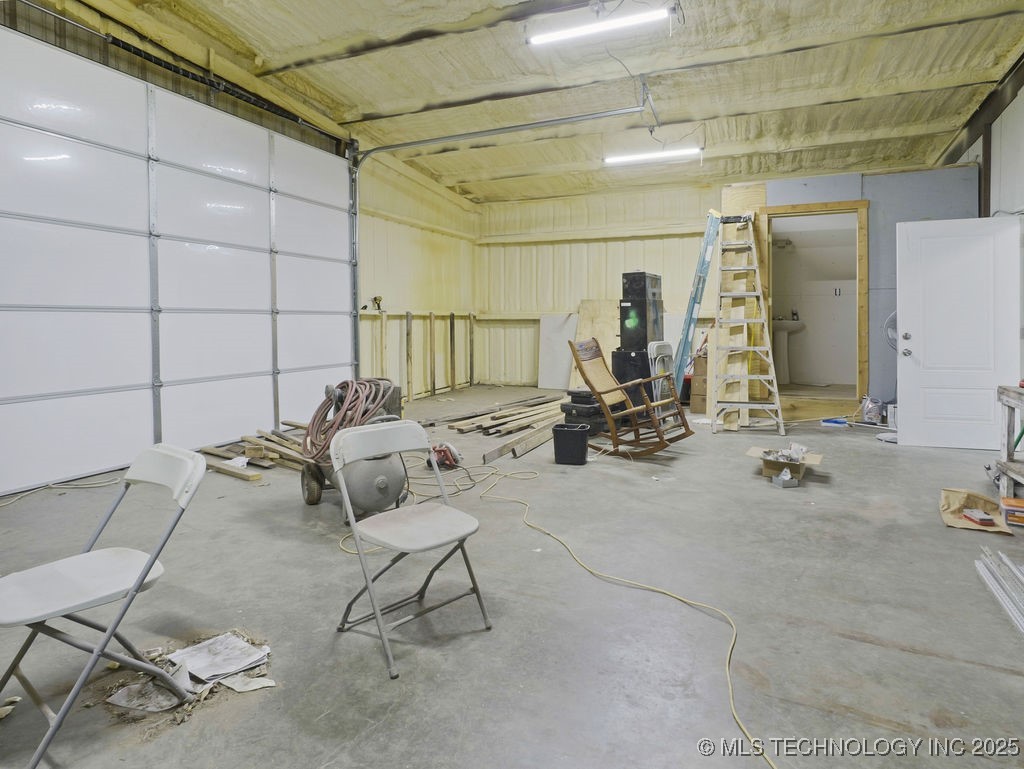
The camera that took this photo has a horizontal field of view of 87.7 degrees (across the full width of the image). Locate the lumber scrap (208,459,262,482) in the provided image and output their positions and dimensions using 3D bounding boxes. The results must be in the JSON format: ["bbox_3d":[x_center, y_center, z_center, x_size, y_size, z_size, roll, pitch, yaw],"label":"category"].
[{"bbox_3d":[-2.132,0.641,4.023,0.680,0.040,0.090,3,6,32],"label":"lumber scrap"}]

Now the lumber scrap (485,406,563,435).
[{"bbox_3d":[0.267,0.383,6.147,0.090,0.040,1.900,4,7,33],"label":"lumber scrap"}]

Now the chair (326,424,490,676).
[{"bbox_3d":[-0.362,0.554,2.030,0.460,0.770,0.440,5,8,45],"label":"chair"}]

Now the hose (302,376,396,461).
[{"bbox_3d":[-1.105,0.240,3.600,0.560,0.510,0.420,-2,6,-17],"label":"hose"}]

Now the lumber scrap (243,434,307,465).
[{"bbox_3d":[-2.030,0.543,4.580,1.300,0.045,0.090,5,7,40],"label":"lumber scrap"}]

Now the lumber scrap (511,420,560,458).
[{"bbox_3d":[0.300,0.505,5.050,0.045,0.090,1.350,3,6,25],"label":"lumber scrap"}]

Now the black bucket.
[{"bbox_3d":[0.485,0.485,4.345,0.290,0.300,0.205,1,6,9],"label":"black bucket"}]

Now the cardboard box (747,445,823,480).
[{"bbox_3d":[2.097,0.604,4.100,0.500,0.140,0.300,4,7,33],"label":"cardboard box"}]

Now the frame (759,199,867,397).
[{"bbox_3d":[3.435,-0.945,6.145,1.090,2.190,0.130,2,6,23],"label":"frame"}]

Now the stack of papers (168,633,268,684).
[{"bbox_3d":[-0.993,0.919,1.800,0.235,0.040,0.195,4,7,38],"label":"stack of papers"}]

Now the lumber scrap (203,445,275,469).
[{"bbox_3d":[-2.255,0.594,4.420,0.860,0.035,0.120,3,6,31],"label":"lumber scrap"}]

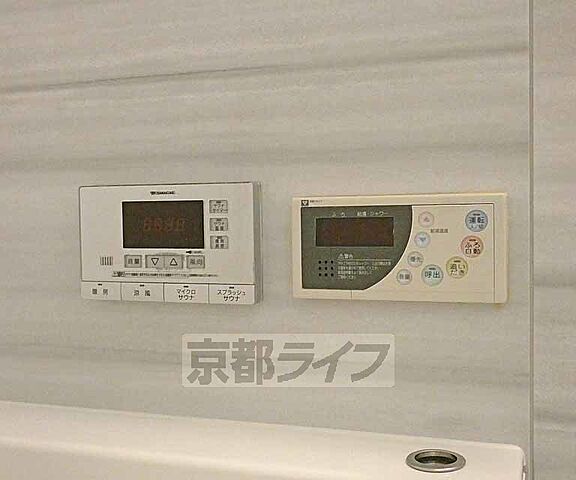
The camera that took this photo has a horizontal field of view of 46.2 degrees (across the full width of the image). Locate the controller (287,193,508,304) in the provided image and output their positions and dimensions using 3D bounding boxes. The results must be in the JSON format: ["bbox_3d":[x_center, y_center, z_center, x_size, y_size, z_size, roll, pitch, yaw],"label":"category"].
[{"bbox_3d":[0.105,0.007,0.654,0.203,0.101,0.023,0,1,17],"label":"controller"}]

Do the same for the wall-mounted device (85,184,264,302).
[{"bbox_3d":[-0.126,0.004,0.722,0.201,0.122,0.025,0,1,17],"label":"wall-mounted device"}]

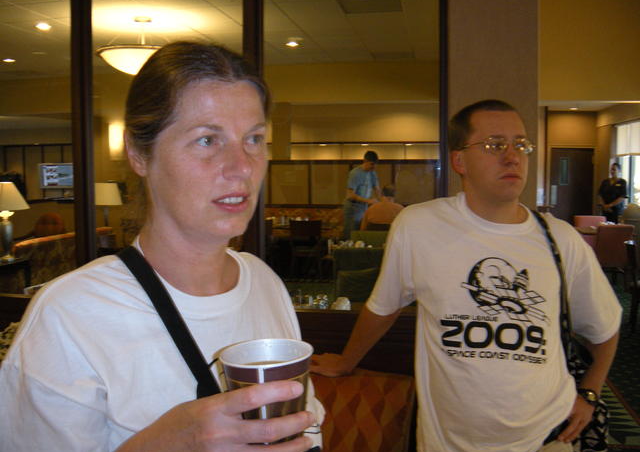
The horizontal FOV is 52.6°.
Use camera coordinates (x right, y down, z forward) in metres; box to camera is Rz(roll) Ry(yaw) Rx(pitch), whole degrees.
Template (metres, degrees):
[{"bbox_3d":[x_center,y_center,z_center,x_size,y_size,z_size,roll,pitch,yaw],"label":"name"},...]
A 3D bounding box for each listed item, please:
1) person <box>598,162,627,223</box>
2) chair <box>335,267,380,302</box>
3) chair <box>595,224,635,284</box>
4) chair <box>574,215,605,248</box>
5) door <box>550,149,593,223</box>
[{"bbox_3d":[5.292,-0.273,11.715,0.480,1.726,0.320,4,6,38],"label":"person"},{"bbox_3d":[0.411,0.754,4.144,0.480,0.880,0.560,-1,5,-15],"label":"chair"},{"bbox_3d":[3.780,0.423,8.297,0.460,0.880,0.550,2,5,22],"label":"chair"},{"bbox_3d":[4.104,0.306,9.766,0.460,0.880,0.550,1,5,18],"label":"chair"},{"bbox_3d":[5.700,-0.688,14.692,0.940,2.080,0.070,1,5,9],"label":"door"}]

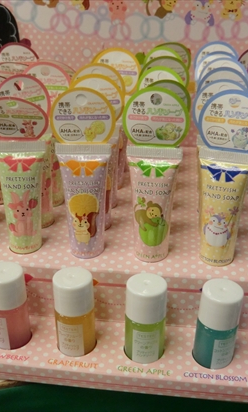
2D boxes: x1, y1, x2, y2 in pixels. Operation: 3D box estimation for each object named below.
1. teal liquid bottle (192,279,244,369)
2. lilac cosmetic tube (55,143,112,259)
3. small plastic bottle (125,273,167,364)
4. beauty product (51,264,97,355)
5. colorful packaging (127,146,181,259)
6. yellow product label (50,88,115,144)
[{"bbox_3d":[0.061,0.080,0.308,0.027,0.061,0.027,0,29,0],"label":"teal liquid bottle"},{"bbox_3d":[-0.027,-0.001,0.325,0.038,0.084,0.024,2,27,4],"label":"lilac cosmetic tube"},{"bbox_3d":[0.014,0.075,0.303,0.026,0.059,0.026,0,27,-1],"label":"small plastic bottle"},{"bbox_3d":[-0.033,0.075,0.317,0.027,0.061,0.027,0,29,0],"label":"beauty product"},{"bbox_3d":[0.021,-0.001,0.333,0.039,0.084,0.025,1,23,1],"label":"colorful packaging"},{"bbox_3d":[-0.028,-0.060,0.312,0.045,0.040,0.003,0,25,0],"label":"yellow product label"}]

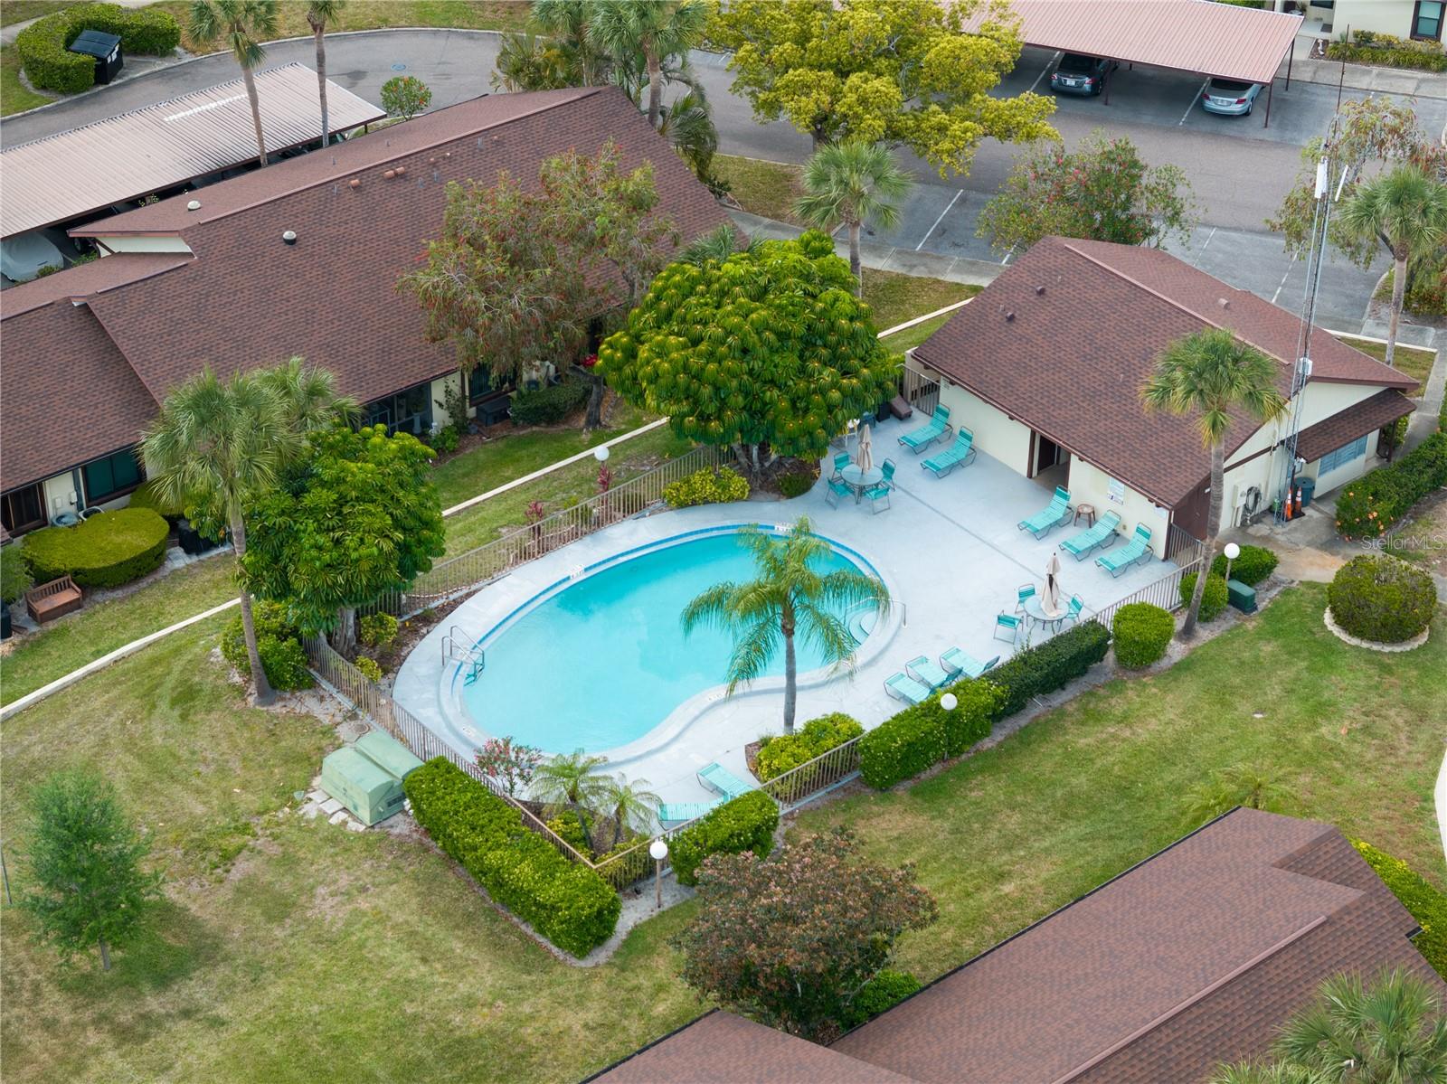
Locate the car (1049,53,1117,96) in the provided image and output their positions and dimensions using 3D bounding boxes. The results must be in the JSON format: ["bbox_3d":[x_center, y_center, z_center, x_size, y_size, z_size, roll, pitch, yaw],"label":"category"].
[{"bbox_3d":[14.136,-18.737,113.115,1.830,1.470,4.850,12,36,17],"label":"car"}]

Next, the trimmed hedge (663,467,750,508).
[{"bbox_3d":[-0.549,-1.626,83.498,2.450,0.720,1.050,-5,34,-9],"label":"trimmed hedge"}]

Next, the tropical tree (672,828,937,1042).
[{"bbox_3d":[1.774,9.054,64.405,5.750,4.400,5.000,1,34,0],"label":"tropical tree"}]

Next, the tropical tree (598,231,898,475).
[{"bbox_3d":[0.668,-4.597,81.937,8.200,7.400,7.800,1,34,0],"label":"tropical tree"}]

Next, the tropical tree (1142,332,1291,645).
[{"bbox_3d":[13.168,-1.438,80.260,3.950,9.600,3.900,1,34,2],"label":"tropical tree"}]

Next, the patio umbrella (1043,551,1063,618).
[{"bbox_3d":[8.629,1.313,77.186,0.520,2.500,0.520,0,34,0],"label":"patio umbrella"}]

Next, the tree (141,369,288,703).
[{"bbox_3d":[-12.351,0.036,72.774,3.600,9.550,3.600,0,34,0],"label":"tree"}]

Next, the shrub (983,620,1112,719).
[{"bbox_3d":[8.850,3.357,80.659,4.400,1.170,1.000,-26,42,-33],"label":"shrub"}]

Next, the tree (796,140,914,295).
[{"bbox_3d":[4.038,-9.634,90.993,3.600,5.700,3.500,1,34,0],"label":"tree"}]

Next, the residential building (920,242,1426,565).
[{"bbox_3d":[12.999,-4.907,85.245,10.400,4.500,10.800,-24,41,-32],"label":"residential building"}]

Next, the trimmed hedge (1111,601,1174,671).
[{"bbox_3d":[11.710,2.563,81.561,1.650,1.500,1.650,1,34,2],"label":"trimmed hedge"}]

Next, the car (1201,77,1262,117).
[{"bbox_3d":[18.466,-16.728,104.872,1.820,1.450,4.750,11,36,16],"label":"car"}]

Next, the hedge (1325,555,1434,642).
[{"bbox_3d":[17.666,1.469,78.349,2.900,1.750,2.850,1,34,0],"label":"hedge"}]

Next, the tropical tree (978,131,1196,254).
[{"bbox_3d":[11.362,-9.943,92.139,6.900,5.100,6.200,1,34,0],"label":"tropical tree"}]

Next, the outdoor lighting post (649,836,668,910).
[{"bbox_3d":[-1.499,7.681,68.058,0.420,2.150,0.420,0,34,0],"label":"outdoor lighting post"}]

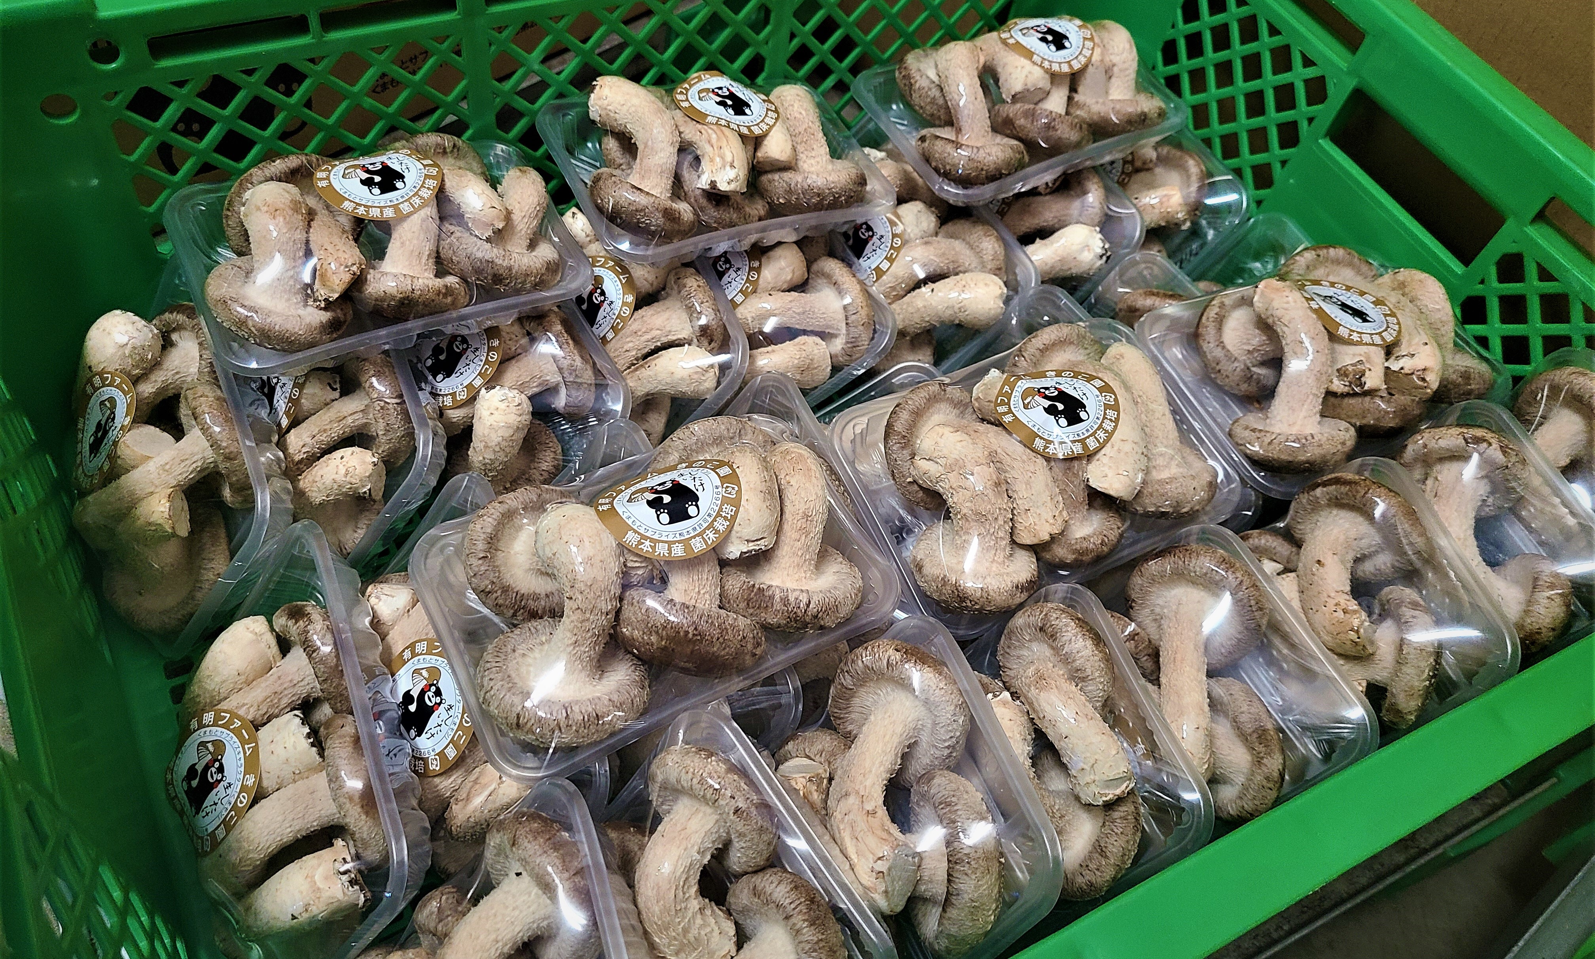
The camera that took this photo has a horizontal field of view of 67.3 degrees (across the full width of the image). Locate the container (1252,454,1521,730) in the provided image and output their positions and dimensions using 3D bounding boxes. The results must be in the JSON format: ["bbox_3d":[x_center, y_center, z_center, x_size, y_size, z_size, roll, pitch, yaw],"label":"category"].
[{"bbox_3d":[0.228,0.065,0.516,0.042,0.145,0.100,-1,55,-31],"label":"container"}]

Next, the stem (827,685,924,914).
[{"bbox_3d":[0.021,0.087,0.325,0.021,0.019,0.055,3,79,31],"label":"stem"}]

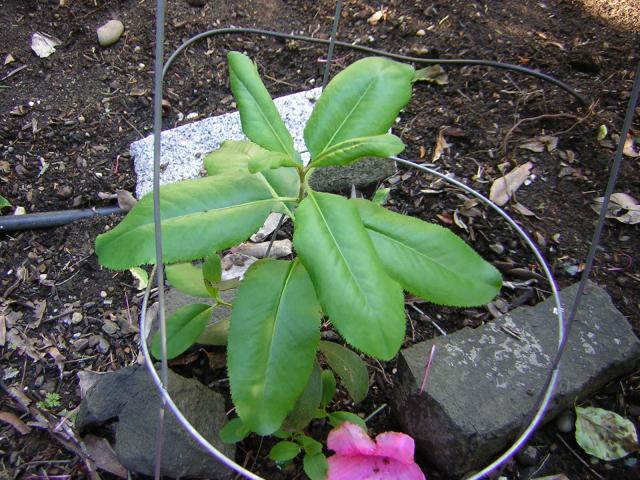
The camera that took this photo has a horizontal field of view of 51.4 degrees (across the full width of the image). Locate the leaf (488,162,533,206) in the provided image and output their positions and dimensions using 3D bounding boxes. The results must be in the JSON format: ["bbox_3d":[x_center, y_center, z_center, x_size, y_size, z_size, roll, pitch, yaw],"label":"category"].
[{"bbox_3d":[0.211,-0.061,0.727,0.034,0.015,0.071,29,54,21],"label":"leaf"}]

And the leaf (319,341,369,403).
[{"bbox_3d":[0.015,0.099,0.528,0.030,0.012,0.063,-33,76,-24],"label":"leaf"}]

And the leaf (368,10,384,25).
[{"bbox_3d":[0.082,-0.323,0.965,0.018,0.010,0.029,33,56,24],"label":"leaf"}]

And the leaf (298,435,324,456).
[{"bbox_3d":[-0.008,0.157,0.509,0.021,0.006,0.014,33,55,5],"label":"leaf"}]

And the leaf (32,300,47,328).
[{"bbox_3d":[-0.259,0.069,0.615,0.014,0.008,0.032,0,49,-1],"label":"leaf"}]

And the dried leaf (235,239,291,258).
[{"bbox_3d":[-0.057,0.008,0.650,0.060,0.018,0.023,-6,49,-7],"label":"dried leaf"}]

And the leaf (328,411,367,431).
[{"bbox_3d":[0.022,0.140,0.513,0.031,0.008,0.021,20,51,6],"label":"leaf"}]

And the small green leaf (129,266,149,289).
[{"bbox_3d":[-0.173,0.036,0.636,0.016,0.007,0.037,-25,54,-21],"label":"small green leaf"}]

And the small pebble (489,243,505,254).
[{"bbox_3d":[0.203,0.010,0.765,0.018,0.010,0.013,9,47,6],"label":"small pebble"}]

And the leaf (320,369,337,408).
[{"bbox_3d":[0.006,0.117,0.522,0.014,0.007,0.029,2,80,0],"label":"leaf"}]

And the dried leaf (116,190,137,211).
[{"bbox_3d":[-0.200,-0.041,0.689,0.028,0.021,0.023,23,52,17],"label":"dried leaf"}]

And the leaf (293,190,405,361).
[{"bbox_3d":[0.014,0.017,0.385,0.051,0.020,0.110,-19,71,-16],"label":"leaf"}]

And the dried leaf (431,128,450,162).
[{"bbox_3d":[0.137,-0.108,0.763,0.023,0.014,0.054,14,50,11],"label":"dried leaf"}]

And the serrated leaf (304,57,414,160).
[{"bbox_3d":[0.026,-0.079,0.417,0.052,0.022,0.091,40,69,9],"label":"serrated leaf"}]

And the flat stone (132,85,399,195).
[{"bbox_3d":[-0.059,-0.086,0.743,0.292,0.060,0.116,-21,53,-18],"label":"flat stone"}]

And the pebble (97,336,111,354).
[{"bbox_3d":[-0.193,0.094,0.593,0.012,0.010,0.015,-19,52,-17],"label":"pebble"}]

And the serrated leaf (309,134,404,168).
[{"bbox_3d":[0.022,-0.051,0.403,0.059,0.016,0.026,-13,62,-2],"label":"serrated leaf"}]

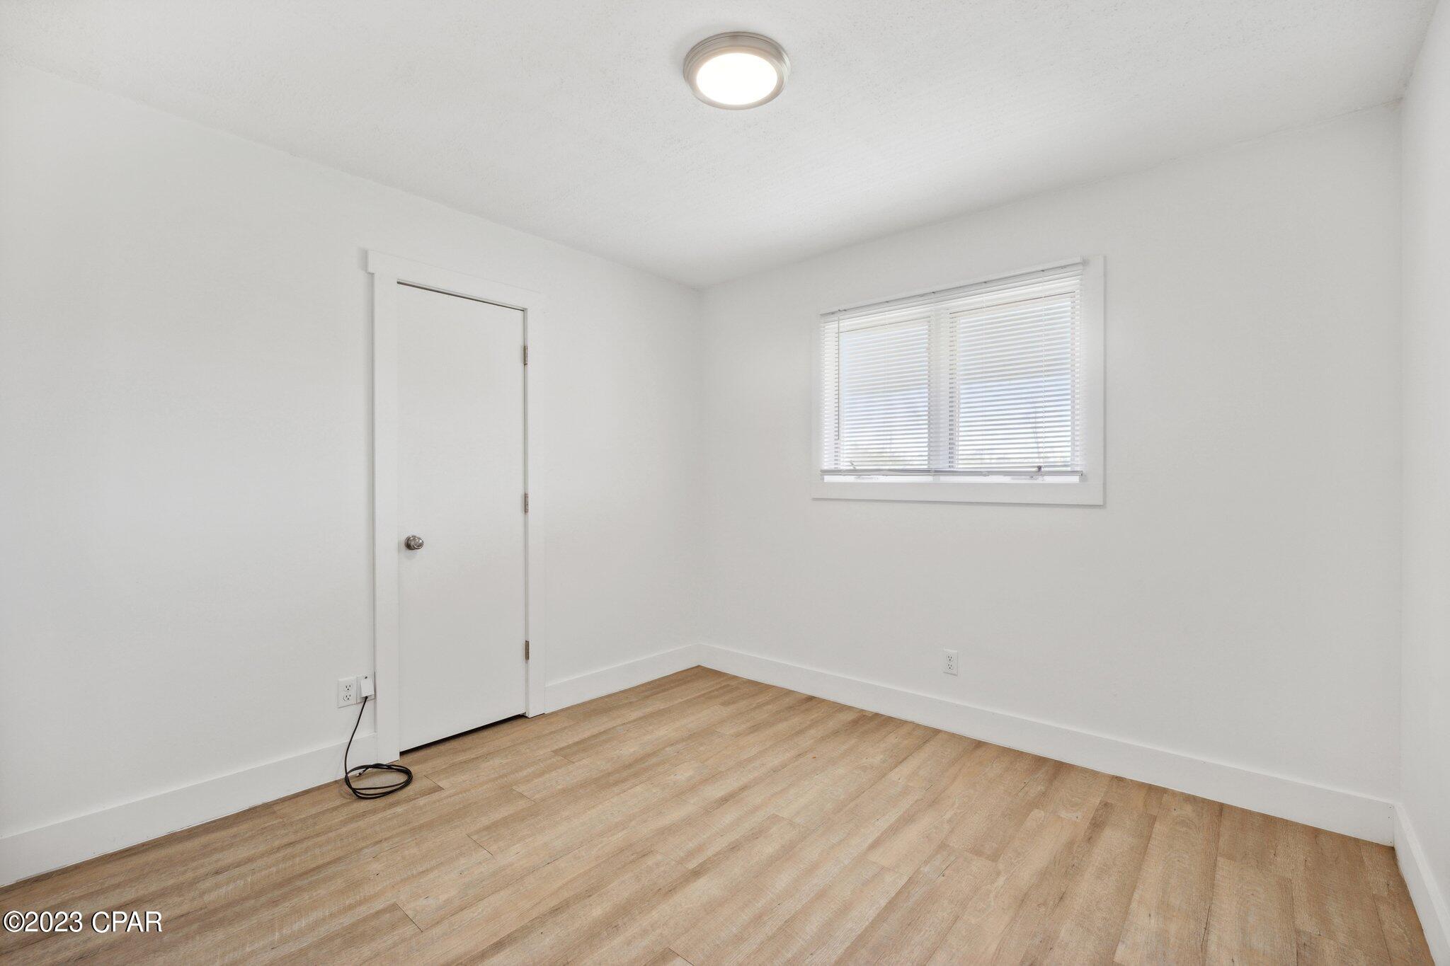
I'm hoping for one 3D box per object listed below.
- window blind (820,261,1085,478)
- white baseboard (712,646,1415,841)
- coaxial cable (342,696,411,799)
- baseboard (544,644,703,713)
[{"bbox_3d":[1.004,-0.469,2.892,1.247,0.900,0.035,0,0,39],"label":"window blind"},{"bbox_3d":[0.999,1.114,2.932,3.057,0.133,0.016,0,0,39],"label":"white baseboard"},{"bbox_3d":[-1.364,1.026,2.390,0.285,0.310,0.215,0,0,42],"label":"coaxial cable"},{"bbox_3d":[-0.556,1.113,3.497,0.016,0.134,1.100,0,0,42],"label":"baseboard"}]

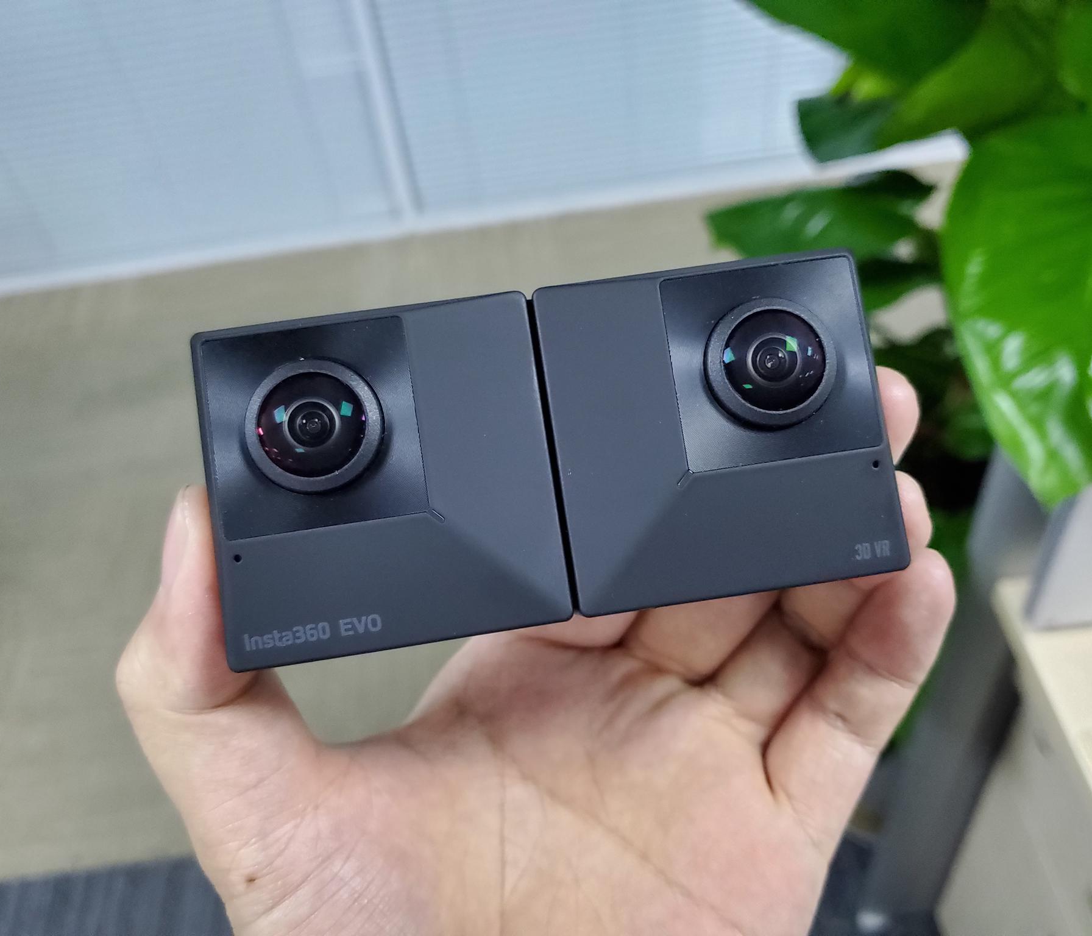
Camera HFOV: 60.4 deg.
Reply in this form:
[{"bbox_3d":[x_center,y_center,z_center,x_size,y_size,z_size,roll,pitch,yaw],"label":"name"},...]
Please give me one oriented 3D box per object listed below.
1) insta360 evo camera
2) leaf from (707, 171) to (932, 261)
[{"bbox_3d":[0.001,-0.001,0.146,0.100,0.026,0.049,-8,85,-4],"label":"insta360 evo camera"},{"bbox_3d":[0.220,-0.198,0.750,0.180,0.042,0.115,-8,43,0],"label":"leaf"}]

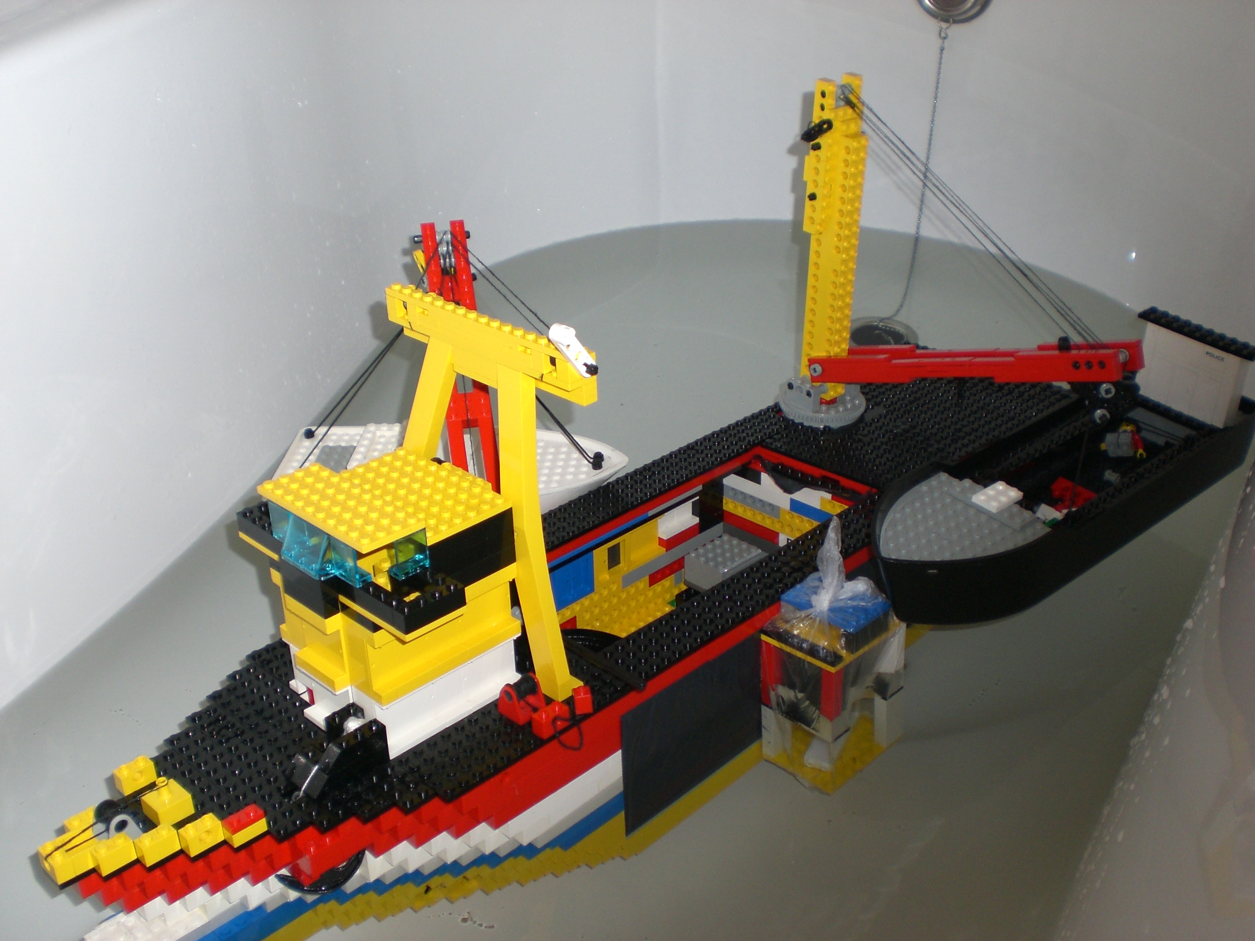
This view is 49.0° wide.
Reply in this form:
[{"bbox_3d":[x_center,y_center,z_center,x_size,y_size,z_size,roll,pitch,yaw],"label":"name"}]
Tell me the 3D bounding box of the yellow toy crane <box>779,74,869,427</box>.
[{"bbox_3d":[0.134,-0.140,0.889,0.059,0.223,0.059,-22,36,-35],"label":"yellow toy crane"}]

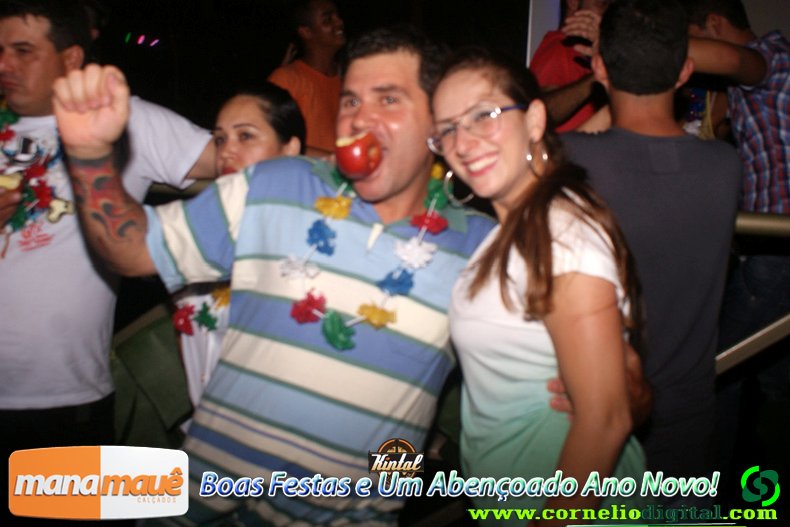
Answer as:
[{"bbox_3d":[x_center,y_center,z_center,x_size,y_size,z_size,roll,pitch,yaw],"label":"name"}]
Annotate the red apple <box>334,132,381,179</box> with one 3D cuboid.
[{"bbox_3d":[-0.050,-0.151,1.100,0.062,0.067,0.067,-8,14,41],"label":"red apple"}]

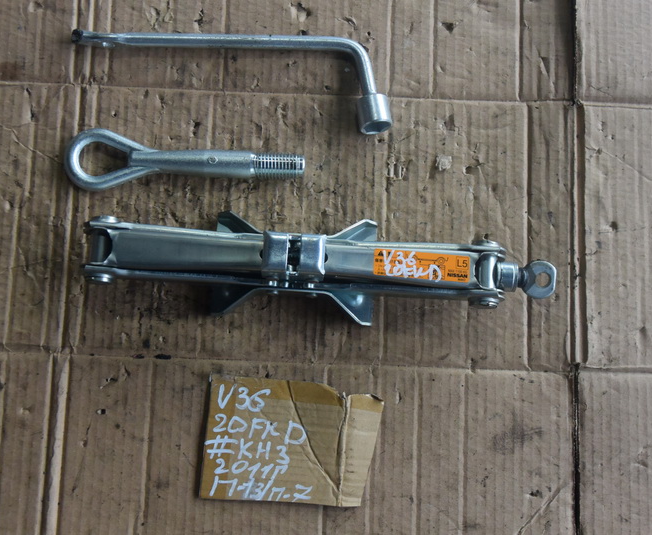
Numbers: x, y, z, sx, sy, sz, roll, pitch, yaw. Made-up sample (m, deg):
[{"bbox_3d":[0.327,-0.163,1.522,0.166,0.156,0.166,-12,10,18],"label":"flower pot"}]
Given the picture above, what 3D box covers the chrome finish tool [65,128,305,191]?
[{"bbox_3d":[-0.123,-0.092,0.949,0.209,0.024,0.056,2,81,-2],"label":"chrome finish tool"}]

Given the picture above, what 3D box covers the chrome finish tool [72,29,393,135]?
[{"bbox_3d":[-0.083,-0.165,0.958,0.284,0.031,0.086,1,81,-2],"label":"chrome finish tool"}]

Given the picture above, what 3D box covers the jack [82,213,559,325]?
[{"bbox_3d":[-0.004,-0.004,0.913,0.399,0.075,0.092,3,81,-1],"label":"jack"}]

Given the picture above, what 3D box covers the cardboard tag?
[{"bbox_3d":[-0.028,0.148,0.921,0.149,0.008,0.102,4,81,-1],"label":"cardboard tag"}]

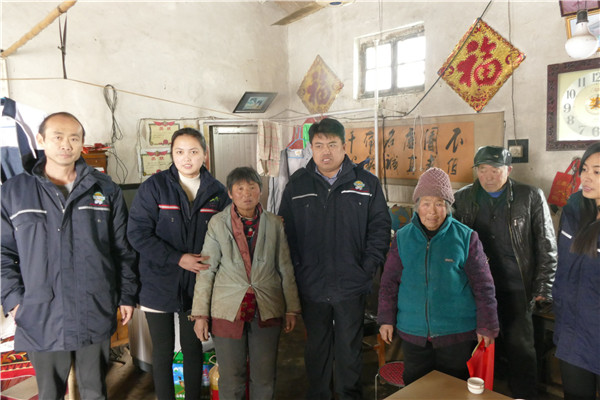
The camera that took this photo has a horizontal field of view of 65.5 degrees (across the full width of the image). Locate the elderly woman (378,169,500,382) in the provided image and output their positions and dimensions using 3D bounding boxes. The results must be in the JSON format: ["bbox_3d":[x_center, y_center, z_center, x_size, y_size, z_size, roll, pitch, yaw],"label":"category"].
[{"bbox_3d":[0.630,0.575,2.140,0.540,1.440,0.340,2,4,26],"label":"elderly woman"}]

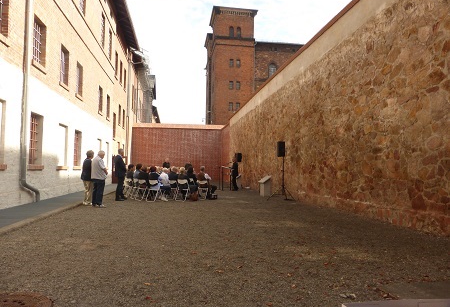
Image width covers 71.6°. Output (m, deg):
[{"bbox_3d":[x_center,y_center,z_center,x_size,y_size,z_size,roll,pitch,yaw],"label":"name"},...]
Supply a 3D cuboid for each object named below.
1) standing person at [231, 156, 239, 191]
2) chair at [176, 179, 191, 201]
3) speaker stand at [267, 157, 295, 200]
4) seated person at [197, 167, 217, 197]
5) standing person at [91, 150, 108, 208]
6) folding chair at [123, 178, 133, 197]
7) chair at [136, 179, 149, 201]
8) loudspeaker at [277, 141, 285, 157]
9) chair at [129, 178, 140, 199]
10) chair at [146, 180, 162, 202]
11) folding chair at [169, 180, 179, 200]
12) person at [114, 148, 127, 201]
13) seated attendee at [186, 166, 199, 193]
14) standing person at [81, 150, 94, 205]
[{"bbox_3d":[0.537,1.034,16.100,0.380,1.780,0.480,1,-3,-22],"label":"standing person"},{"bbox_3d":[-1.525,1.328,11.347,0.460,0.790,0.480,-2,-4,34],"label":"chair"},{"bbox_3d":[2.090,0.937,11.617,0.980,1.620,0.900,0,-3,0],"label":"speaker stand"},{"bbox_3d":[-0.690,1.102,12.000,0.520,1.250,0.800,-2,-3,32],"label":"seated person"},{"bbox_3d":[-3.740,0.752,9.300,0.520,1.690,0.400,-3,-4,43],"label":"standing person"},{"bbox_3d":[-3.911,1.370,12.546,0.460,0.790,0.480,-3,-4,42],"label":"folding chair"},{"bbox_3d":[-3.063,1.338,11.547,0.460,0.790,0.480,-2,-4,38],"label":"chair"},{"bbox_3d":[2.010,-0.140,11.150,0.290,0.550,0.310,0,-3,10],"label":"loudspeaker"},{"bbox_3d":[-3.380,1.337,12.000,0.450,0.790,0.480,-1,-3,27],"label":"chair"},{"bbox_3d":[-2.440,1.287,10.950,0.450,0.790,0.480,-1,-3,27],"label":"chair"},{"bbox_3d":[-1.967,1.349,11.746,0.460,0.790,0.480,-2,-4,36],"label":"folding chair"},{"bbox_3d":[-3.690,0.772,11.050,0.380,1.820,0.500,2,-4,-42],"label":"person"},{"bbox_3d":[-1.208,1.129,11.958,0.520,1.250,0.780,-2,-3,32],"label":"seated attendee"},{"bbox_3d":[-4.288,0.769,9.723,0.340,1.700,0.480,3,-4,-43],"label":"standing person"}]

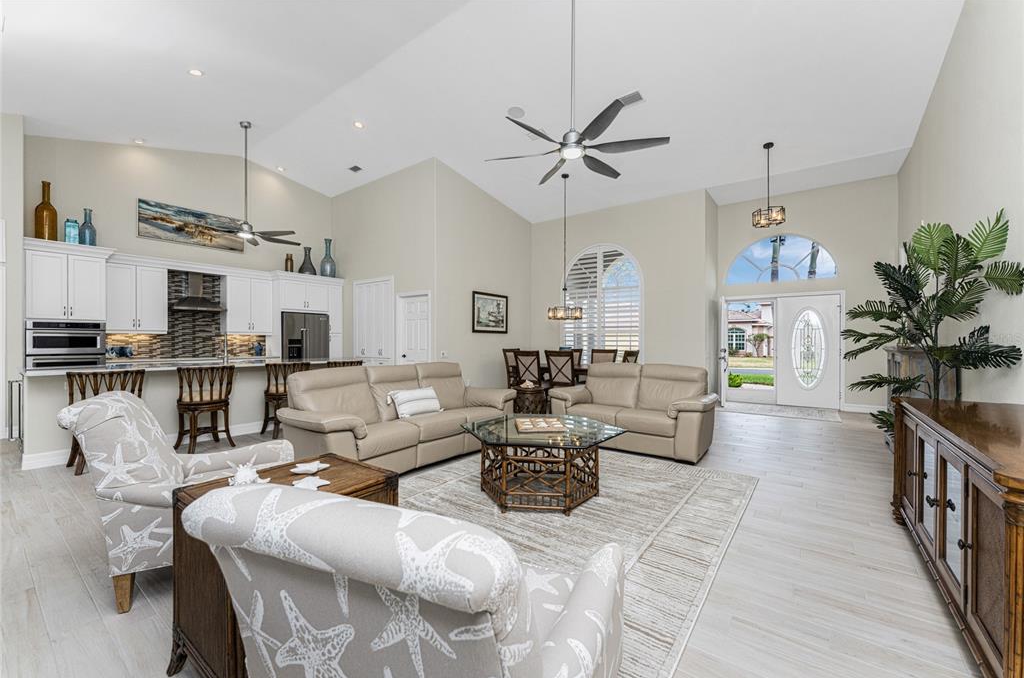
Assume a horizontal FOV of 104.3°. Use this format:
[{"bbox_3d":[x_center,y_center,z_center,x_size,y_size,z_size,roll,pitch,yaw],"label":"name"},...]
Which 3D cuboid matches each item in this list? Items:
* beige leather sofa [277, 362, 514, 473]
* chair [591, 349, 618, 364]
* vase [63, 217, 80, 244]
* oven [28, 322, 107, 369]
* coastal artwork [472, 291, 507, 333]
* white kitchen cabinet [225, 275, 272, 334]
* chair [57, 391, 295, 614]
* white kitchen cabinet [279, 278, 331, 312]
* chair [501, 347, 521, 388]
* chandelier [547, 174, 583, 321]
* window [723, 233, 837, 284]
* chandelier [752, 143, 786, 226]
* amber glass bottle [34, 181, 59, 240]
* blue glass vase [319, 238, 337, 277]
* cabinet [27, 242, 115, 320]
[{"bbox_3d":[-1.076,0.786,4.352,0.980,0.930,2.400,0,0,40],"label":"beige leather sofa"},{"bbox_3d":[1.614,0.716,7.405,0.510,1.060,0.600,0,0,37],"label":"chair"},{"bbox_3d":[-6.262,-1.500,5.670,0.145,0.370,0.145,0,0,37],"label":"vase"},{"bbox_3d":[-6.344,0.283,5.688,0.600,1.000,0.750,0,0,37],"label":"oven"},{"bbox_3d":[-0.412,-0.512,8.160,0.040,0.800,1.120,0,0,37],"label":"coastal artwork"},{"bbox_3d":[-5.017,-0.604,7.547,0.340,1.070,0.760,0,0,37],"label":"white kitchen cabinet"},{"bbox_3d":[-1.750,0.785,2.265,0.940,0.960,0.770,0,0,-30],"label":"chair"},{"bbox_3d":[-4.207,-0.835,7.905,0.600,0.610,0.960,0,0,37],"label":"white kitchen cabinet"},{"bbox_3d":[0.200,0.710,7.824,0.600,1.060,0.510,0,0,37],"label":"chair"},{"bbox_3d":[0.982,-1.681,7.237,0.590,2.620,0.590,0,0,0],"label":"chandelier"},{"bbox_3d":[5.186,-1.555,7.738,1.770,0.900,0.120,0,0,37],"label":"window"},{"bbox_3d":[3.804,-2.281,5.892,0.420,1.220,0.420,0,0,37],"label":"chandelier"},{"bbox_3d":[-6.353,-1.735,5.435,0.198,0.837,0.198,0,0,37],"label":"amber glass bottle"},{"bbox_3d":[-3.970,-1.732,8.599,0.295,0.866,0.295,0,0,37],"label":"blue glass vase"},{"bbox_3d":[-6.320,-0.785,5.713,0.640,1.040,0.800,0,0,37],"label":"cabinet"}]

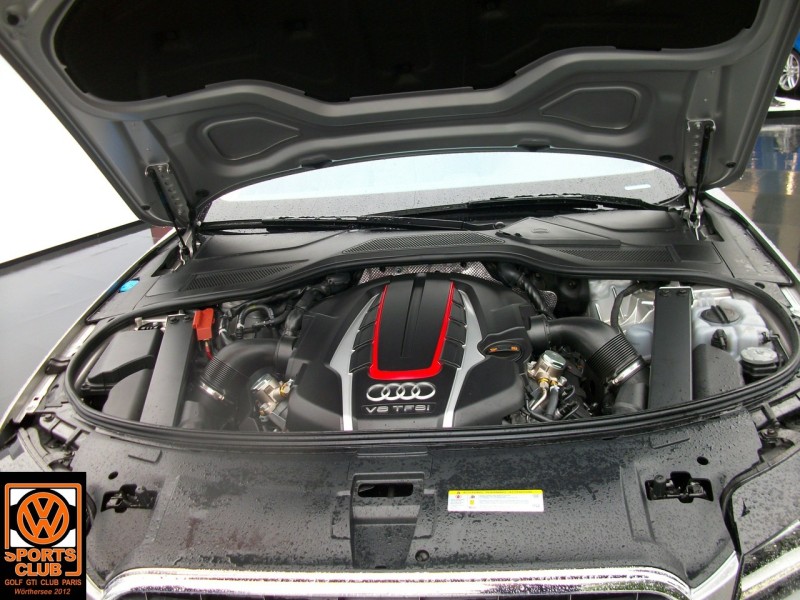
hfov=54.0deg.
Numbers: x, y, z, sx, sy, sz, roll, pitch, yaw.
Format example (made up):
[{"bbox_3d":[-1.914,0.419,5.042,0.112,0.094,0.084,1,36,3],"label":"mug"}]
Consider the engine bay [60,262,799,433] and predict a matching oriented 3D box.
[{"bbox_3d":[0.034,0.177,1.692,1.430,0.360,0.700,-3,23,8],"label":"engine bay"}]

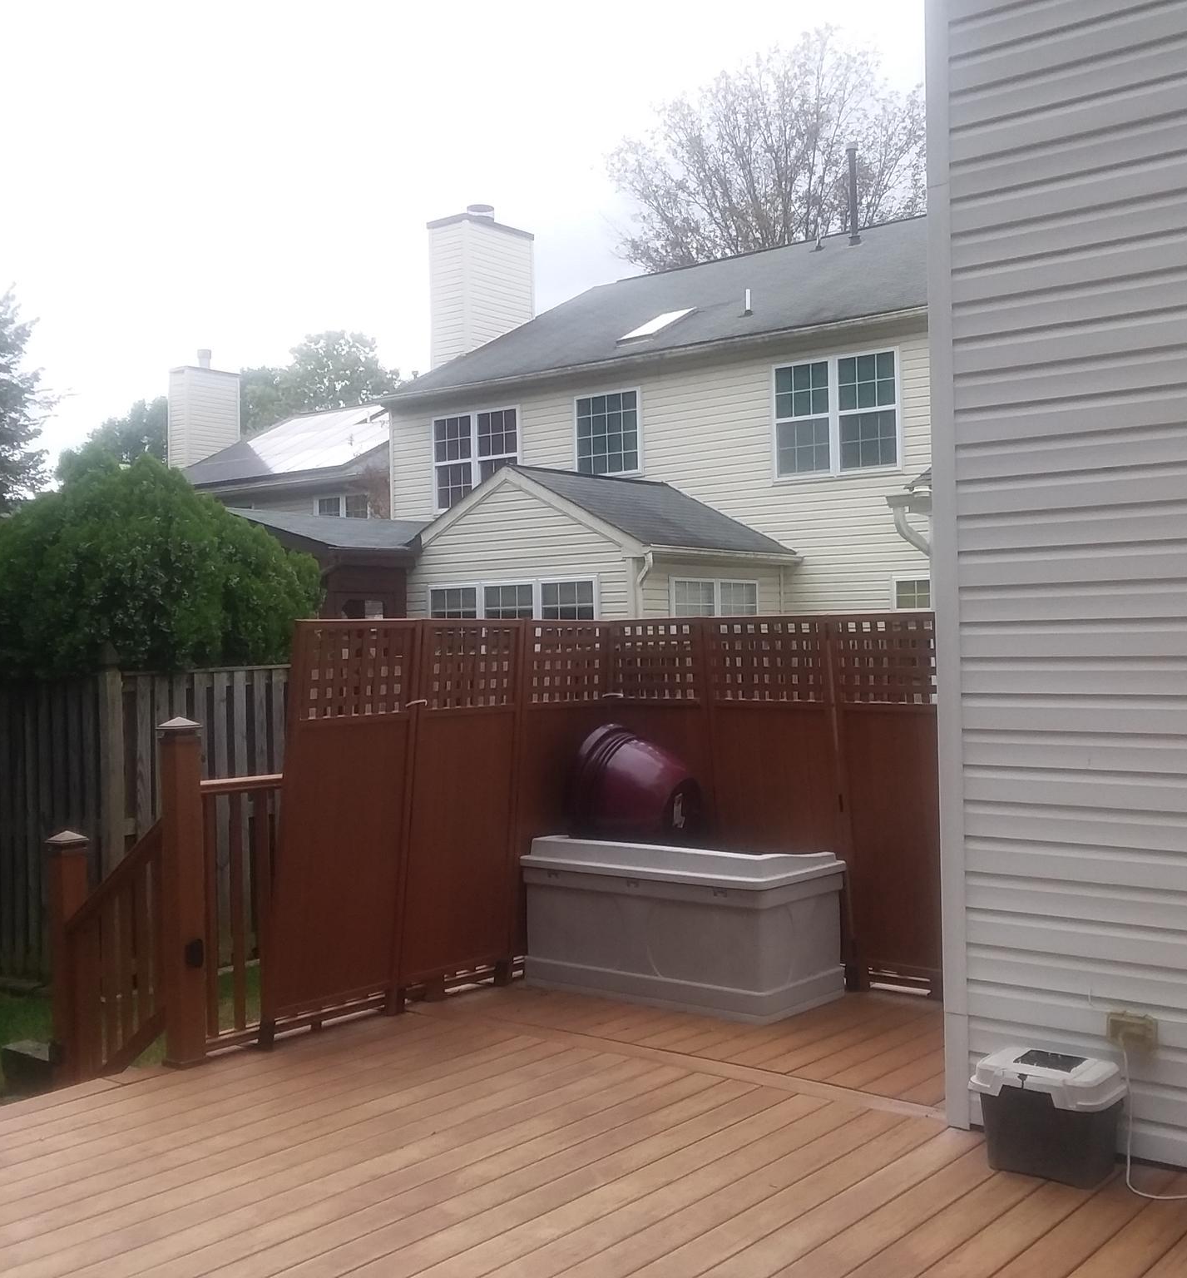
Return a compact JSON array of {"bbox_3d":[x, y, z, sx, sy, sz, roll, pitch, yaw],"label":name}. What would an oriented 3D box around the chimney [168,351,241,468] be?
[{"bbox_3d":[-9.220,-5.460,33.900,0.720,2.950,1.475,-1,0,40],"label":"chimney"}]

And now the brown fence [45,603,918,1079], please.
[{"bbox_3d":[-0.279,0.865,5.953,2.980,1.950,2.640,-1,0,40],"label":"brown fence"}]

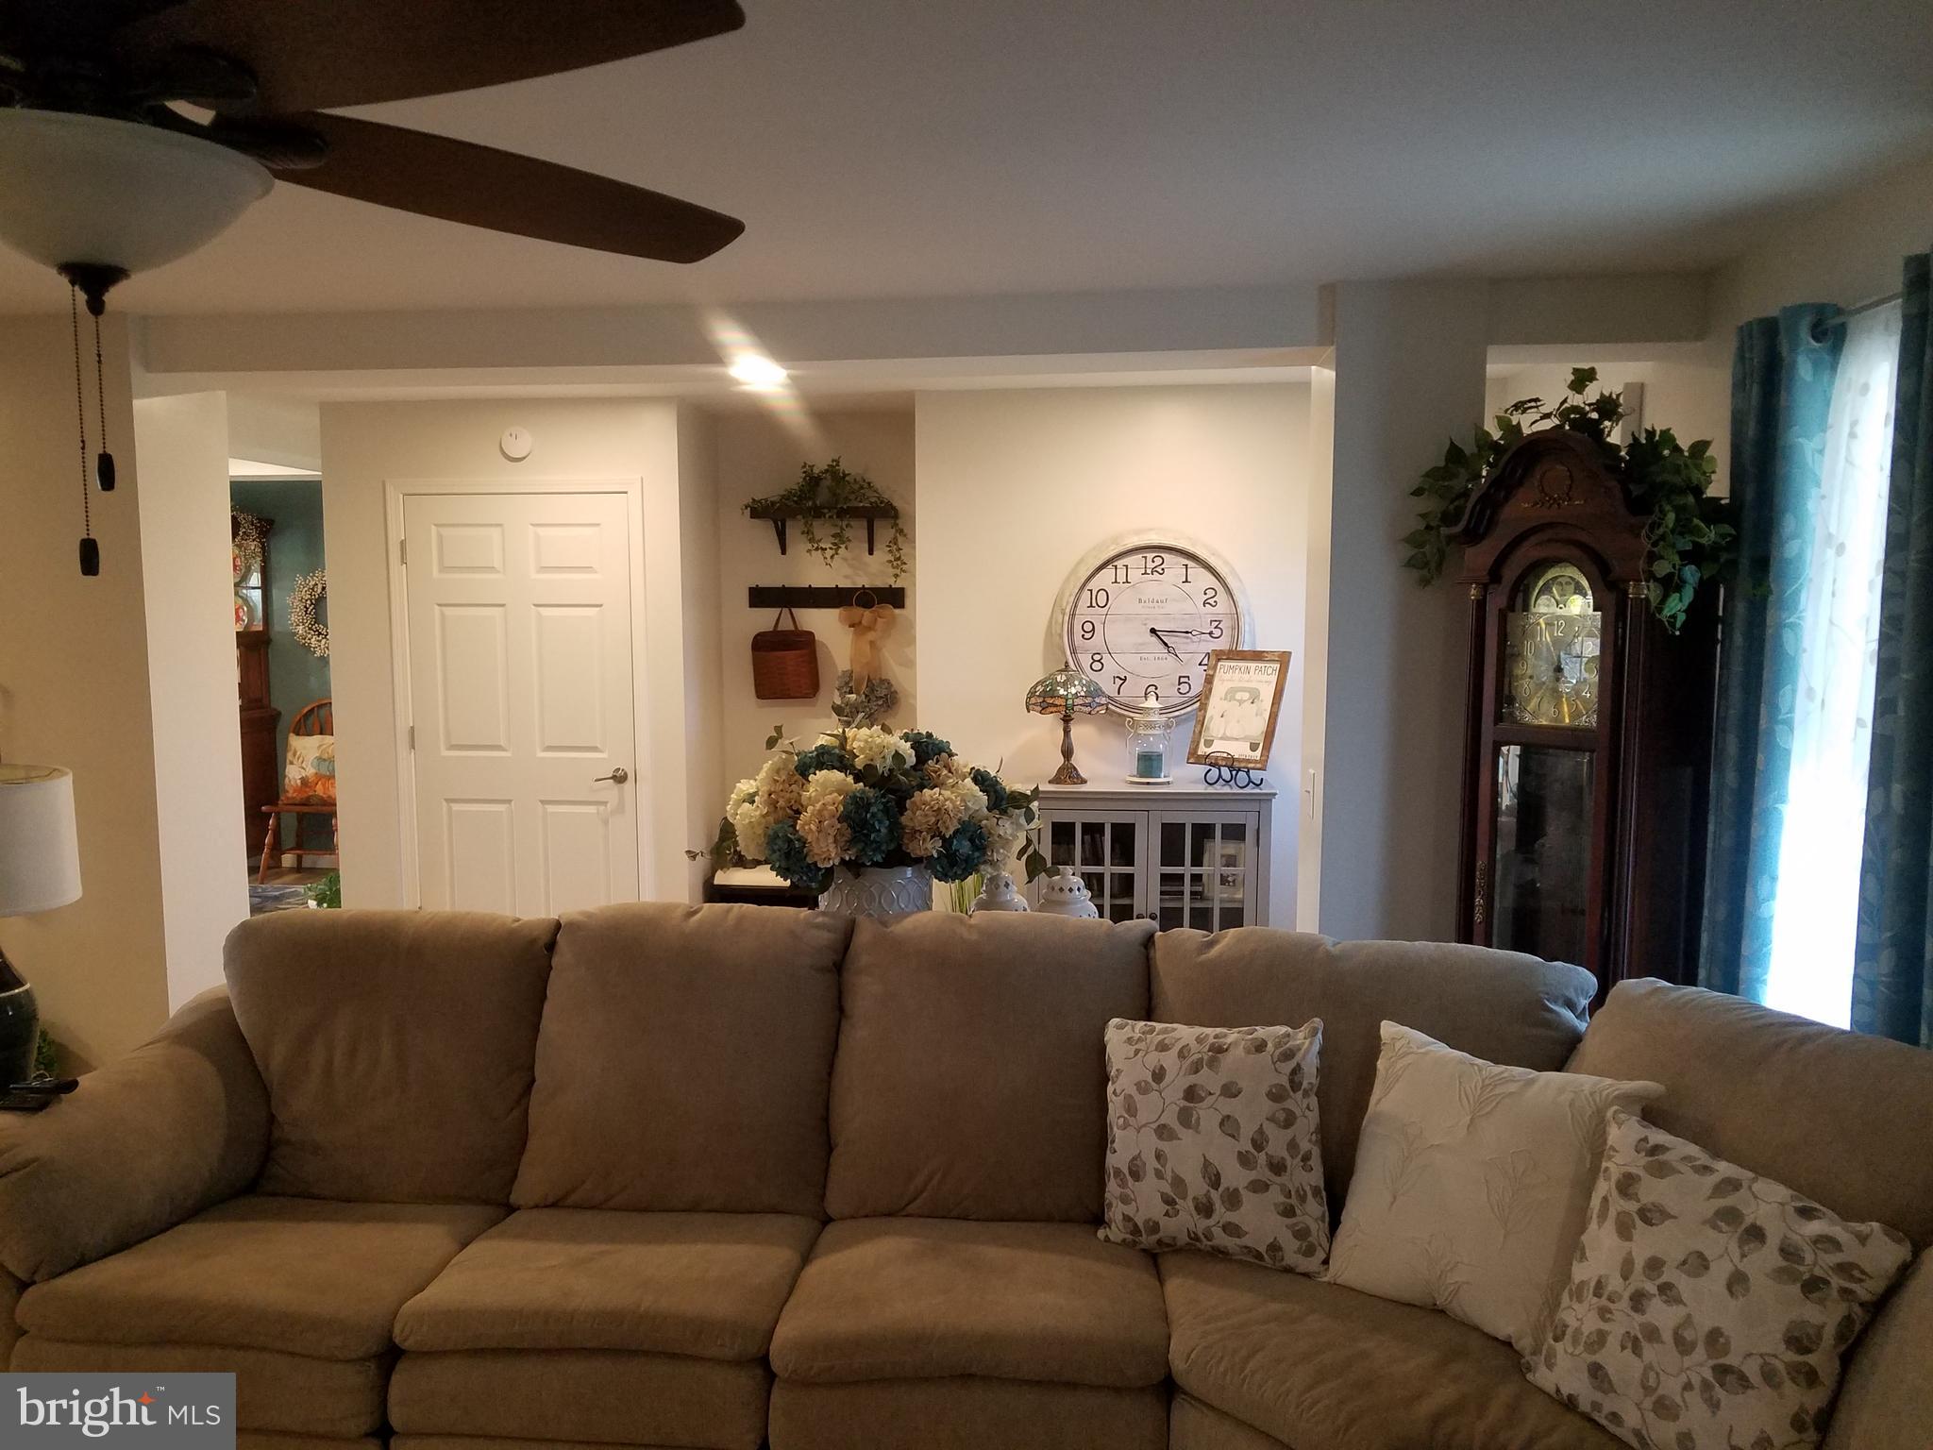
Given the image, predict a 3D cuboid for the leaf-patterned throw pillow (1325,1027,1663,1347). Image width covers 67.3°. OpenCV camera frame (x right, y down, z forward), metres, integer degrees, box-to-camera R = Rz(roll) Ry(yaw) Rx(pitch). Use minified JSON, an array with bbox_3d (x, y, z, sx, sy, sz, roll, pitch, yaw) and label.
[{"bbox_3d":[0.885,0.785,2.500,0.460,0.460,0.150,9,-20,44],"label":"leaf-patterned throw pillow"}]

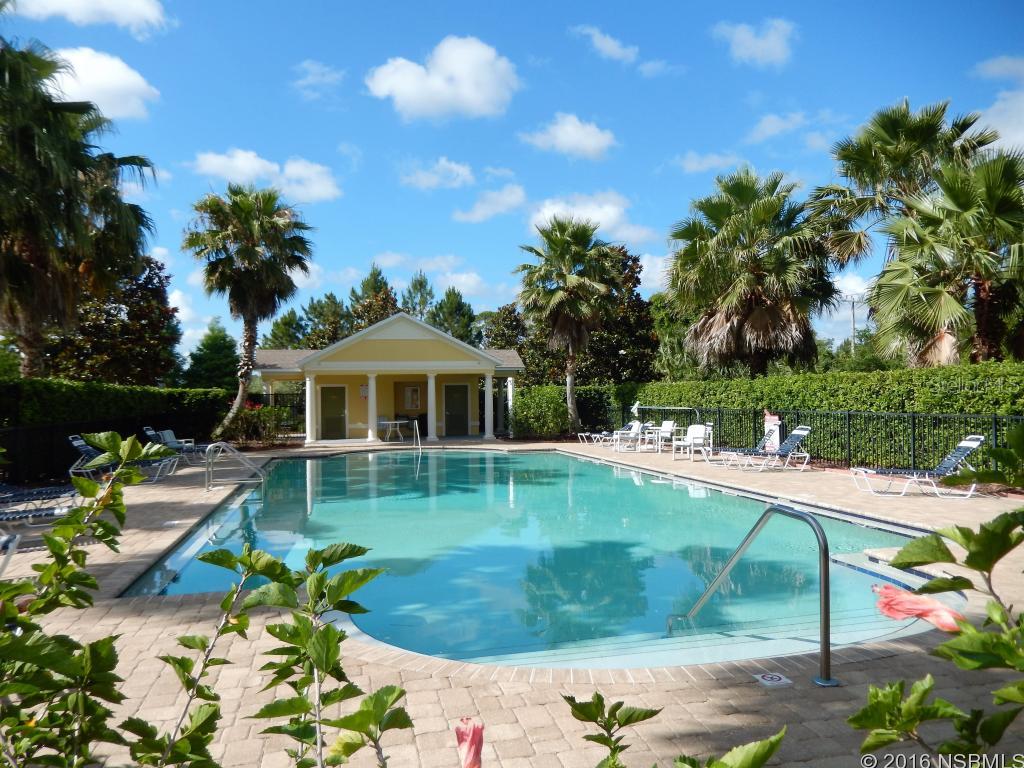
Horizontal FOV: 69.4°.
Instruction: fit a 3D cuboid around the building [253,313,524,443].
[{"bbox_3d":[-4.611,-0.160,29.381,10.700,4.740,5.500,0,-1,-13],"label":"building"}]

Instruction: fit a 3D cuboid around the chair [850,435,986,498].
[{"bbox_3d":[6.383,1.292,11.707,1.740,0.920,0.640,-1,-1,17],"label":"chair"}]

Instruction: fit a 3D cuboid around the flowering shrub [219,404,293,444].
[{"bbox_3d":[-9.536,1.512,27.600,2.650,1.500,1.900,-1,-1,0],"label":"flowering shrub"}]

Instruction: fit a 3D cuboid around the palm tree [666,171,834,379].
[{"bbox_3d":[8.130,-2.643,25.000,5.500,9.356,5.500,-1,-1,18],"label":"palm tree"}]

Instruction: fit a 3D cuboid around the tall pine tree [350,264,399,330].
[{"bbox_3d":[-9.282,-2.704,50.073,4.400,10.820,4.400,-1,-1,0],"label":"tall pine tree"}]

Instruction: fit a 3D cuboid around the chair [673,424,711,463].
[{"bbox_3d":[4.520,1.481,18.600,0.700,0.870,0.600,1,-2,-42],"label":"chair"}]

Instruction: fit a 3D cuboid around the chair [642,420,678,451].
[{"bbox_3d":[4.518,1.568,22.500,0.700,0.870,0.600,1,-2,-35],"label":"chair"}]

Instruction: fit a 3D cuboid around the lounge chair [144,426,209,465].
[{"bbox_3d":[-8.096,1.546,18.392,1.800,0.920,0.660,0,-1,-14],"label":"lounge chair"}]

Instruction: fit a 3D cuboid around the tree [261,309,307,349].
[{"bbox_3d":[-14.833,-1.100,48.038,4.000,7.630,4.000,-1,-1,0],"label":"tree"}]

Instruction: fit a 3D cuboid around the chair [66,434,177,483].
[{"bbox_3d":[-7.500,1.434,14.350,1.740,0.920,0.660,0,-1,-17],"label":"chair"}]

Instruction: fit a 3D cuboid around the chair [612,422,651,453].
[{"bbox_3d":[3.364,1.507,21.072,0.750,0.900,0.650,0,-1,-8],"label":"chair"}]

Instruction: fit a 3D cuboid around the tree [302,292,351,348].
[{"bbox_3d":[-14.549,-2.138,58.000,4.200,10.084,4.200,0,-1,-14],"label":"tree"}]

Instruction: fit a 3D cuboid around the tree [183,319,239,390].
[{"bbox_3d":[-18.357,-0.657,45.029,4.200,6.680,4.200,-1,-1,0],"label":"tree"}]

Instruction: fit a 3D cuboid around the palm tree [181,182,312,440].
[{"bbox_3d":[-10.194,-2.794,28.500,5.000,9.800,5.000,-1,-1,0],"label":"palm tree"}]

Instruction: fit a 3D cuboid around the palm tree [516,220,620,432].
[{"bbox_3d":[2.100,-2.268,28.500,3.900,8.534,3.900,0,-1,4],"label":"palm tree"}]

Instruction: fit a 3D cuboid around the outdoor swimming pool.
[{"bbox_3d":[-0.812,2.443,14.032,8.330,1.200,19.970,0,-1,-14],"label":"outdoor swimming pool"}]

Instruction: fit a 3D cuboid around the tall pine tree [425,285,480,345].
[{"bbox_3d":[-3.846,-1.925,49.054,4.200,9.110,4.200,-1,-1,0],"label":"tall pine tree"}]

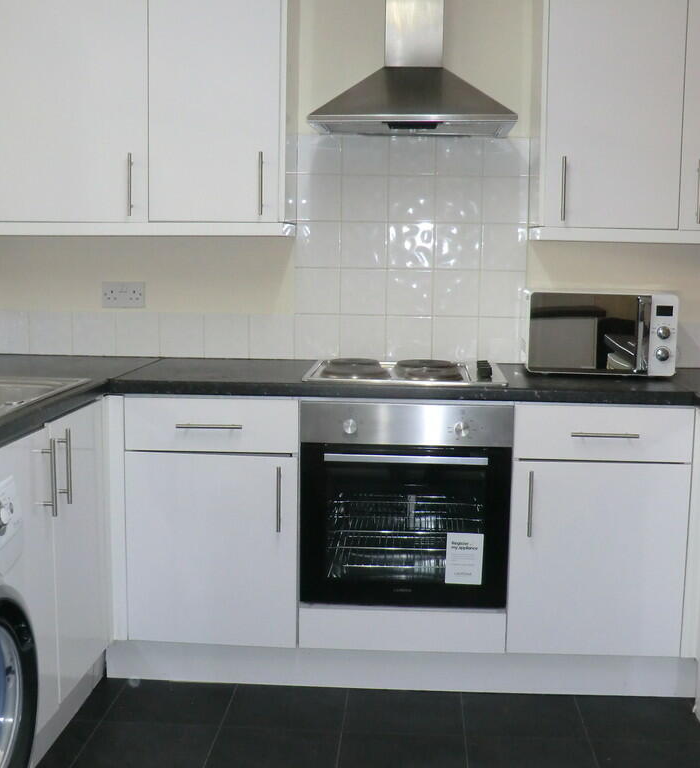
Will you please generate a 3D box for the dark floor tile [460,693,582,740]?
[{"bbox_3d":[0.488,0.936,2.855,0.333,0.010,0.320,1,8,3],"label":"dark floor tile"}]

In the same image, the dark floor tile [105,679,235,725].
[{"bbox_3d":[-0.513,0.918,2.910,0.333,0.010,0.320,1,8,3],"label":"dark floor tile"}]

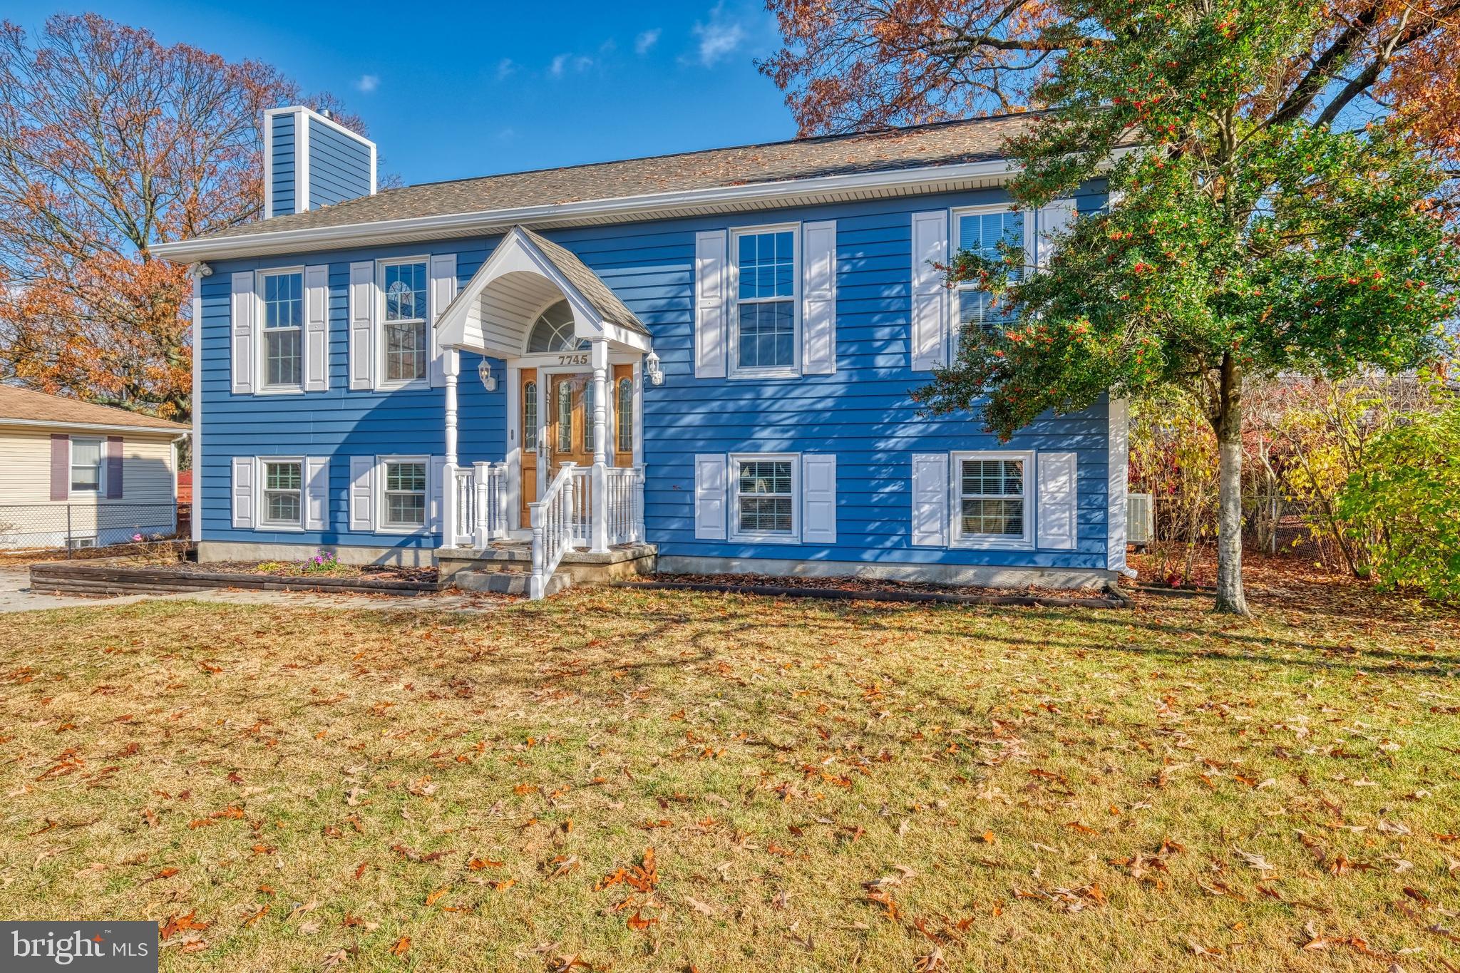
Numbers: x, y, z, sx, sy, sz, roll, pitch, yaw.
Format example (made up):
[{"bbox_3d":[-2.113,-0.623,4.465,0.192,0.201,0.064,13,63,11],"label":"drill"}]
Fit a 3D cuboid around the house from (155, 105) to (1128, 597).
[{"bbox_3d":[-0.973,-2.671,13.817,13.250,7.480,11.000,0,0,16],"label":"house"}]

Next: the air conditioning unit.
[{"bbox_3d":[5.179,0.402,10.451,0.340,0.626,0.840,0,0,16],"label":"air conditioning unit"}]

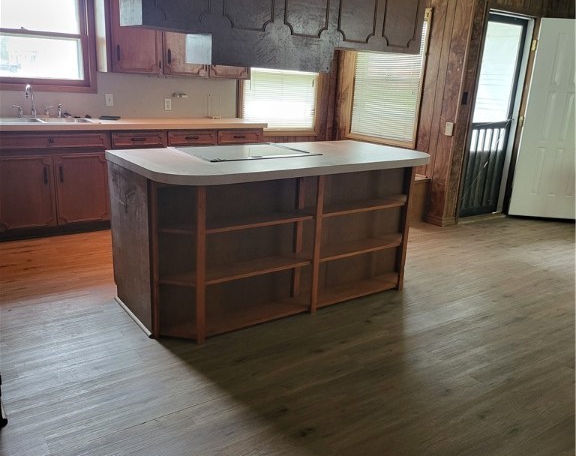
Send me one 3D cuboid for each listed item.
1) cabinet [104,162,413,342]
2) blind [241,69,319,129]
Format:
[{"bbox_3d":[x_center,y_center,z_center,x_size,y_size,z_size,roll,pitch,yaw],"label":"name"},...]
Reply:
[{"bbox_3d":[-0.018,-0.036,3.498,2.025,0.895,0.932,-8,19,-33],"label":"cabinet"},{"bbox_3d":[-0.049,-1.714,5.965,1.094,1.371,0.090,-8,19,-33],"label":"blind"}]

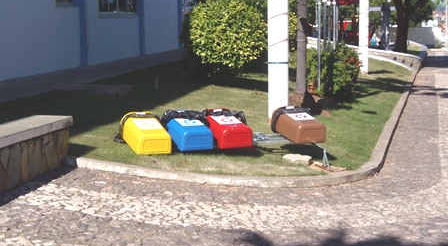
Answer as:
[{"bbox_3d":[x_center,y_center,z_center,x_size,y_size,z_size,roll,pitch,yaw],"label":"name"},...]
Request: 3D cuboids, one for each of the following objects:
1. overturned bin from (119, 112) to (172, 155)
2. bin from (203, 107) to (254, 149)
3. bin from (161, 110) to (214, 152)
[{"bbox_3d":[-0.842,0.119,7.927,0.440,0.310,0.700,-1,18,-21],"label":"overturned bin"},{"bbox_3d":[0.032,0.066,8.241,0.440,0.310,0.700,-2,16,-19],"label":"bin"},{"bbox_3d":[-0.386,0.094,8.096,0.440,0.310,0.700,-1,15,-18],"label":"bin"}]

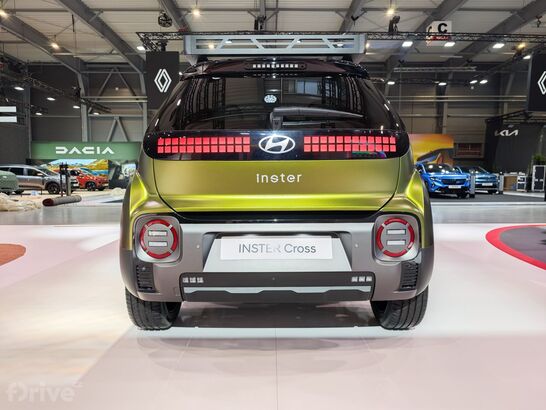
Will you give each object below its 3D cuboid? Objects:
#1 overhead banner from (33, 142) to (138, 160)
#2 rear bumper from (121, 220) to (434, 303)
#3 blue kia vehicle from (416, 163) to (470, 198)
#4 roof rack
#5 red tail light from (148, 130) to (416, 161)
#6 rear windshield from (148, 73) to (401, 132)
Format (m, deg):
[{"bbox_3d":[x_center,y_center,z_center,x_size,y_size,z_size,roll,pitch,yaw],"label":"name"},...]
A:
[{"bbox_3d":[-13.913,-4.019,26.764,8.200,1.320,0.300,0,5,0],"label":"overhead banner"},{"bbox_3d":[0.022,0.254,1.826,1.570,0.400,0.370,0,5,0],"label":"rear bumper"},{"bbox_3d":[7.860,-1.286,17.604,1.850,1.600,4.550,0,5,3],"label":"blue kia vehicle"},{"bbox_3d":[0.015,-0.988,2.679,1.100,0.120,1.150,0,5,0],"label":"roof rack"},{"bbox_3d":[0.020,-0.286,1.813,1.330,0.155,0.200,0,5,0],"label":"red tail light"},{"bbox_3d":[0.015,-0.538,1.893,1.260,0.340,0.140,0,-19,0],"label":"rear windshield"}]

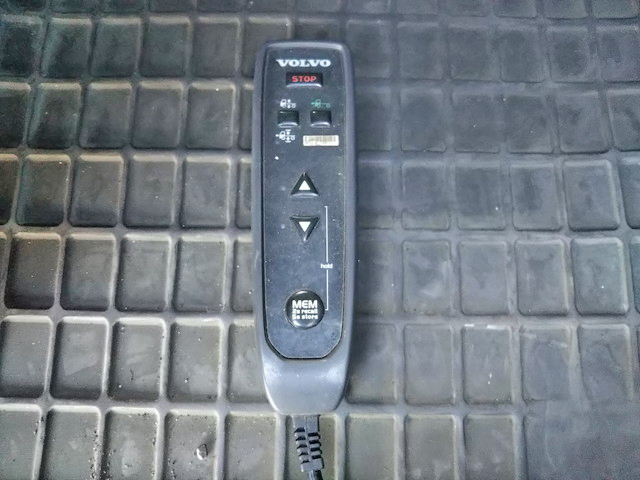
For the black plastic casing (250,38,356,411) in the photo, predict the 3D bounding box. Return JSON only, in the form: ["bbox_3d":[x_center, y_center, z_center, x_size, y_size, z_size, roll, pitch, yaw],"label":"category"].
[{"bbox_3d":[-0.008,-0.015,0.292,0.055,0.028,0.200,-1,76,0],"label":"black plastic casing"}]

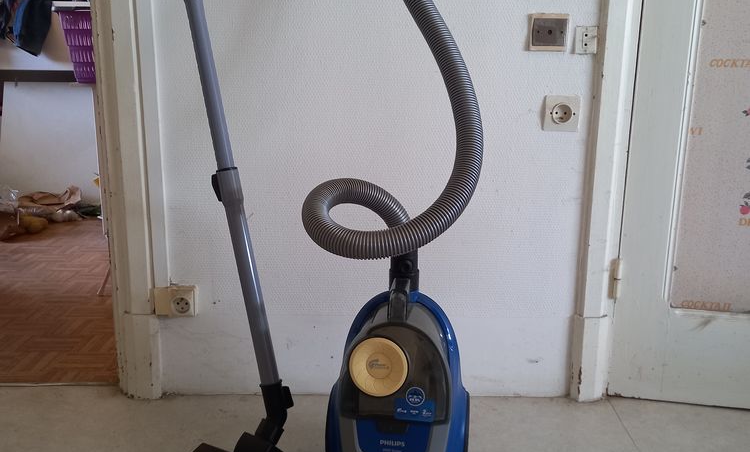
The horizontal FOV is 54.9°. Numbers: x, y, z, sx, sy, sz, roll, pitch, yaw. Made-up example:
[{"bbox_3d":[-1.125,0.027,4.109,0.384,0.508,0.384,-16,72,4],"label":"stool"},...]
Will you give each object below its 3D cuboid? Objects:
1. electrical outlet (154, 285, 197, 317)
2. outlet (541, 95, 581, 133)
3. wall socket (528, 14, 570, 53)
[{"bbox_3d":[-0.449,0.169,1.636,0.087,0.064,0.036,0,14,0],"label":"electrical outlet"},{"bbox_3d":[0.398,-0.240,1.544,0.075,0.076,0.016,0,14,0],"label":"outlet"},{"bbox_3d":[0.360,-0.402,1.505,0.080,0.078,0.015,0,14,0],"label":"wall socket"}]

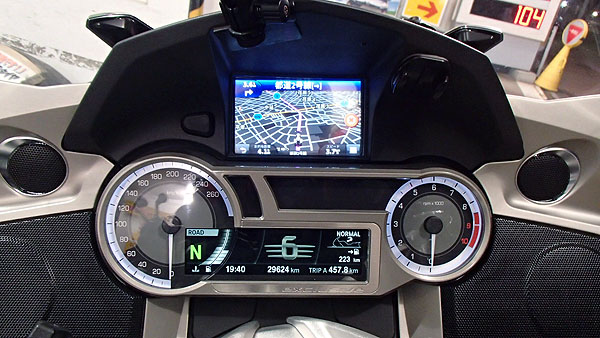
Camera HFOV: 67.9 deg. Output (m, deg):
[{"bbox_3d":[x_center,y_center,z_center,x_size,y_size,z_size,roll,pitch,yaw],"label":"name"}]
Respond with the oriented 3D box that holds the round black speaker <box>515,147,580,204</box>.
[{"bbox_3d":[0.197,0.005,0.354,0.049,0.047,0.017,20,4,39],"label":"round black speaker"}]

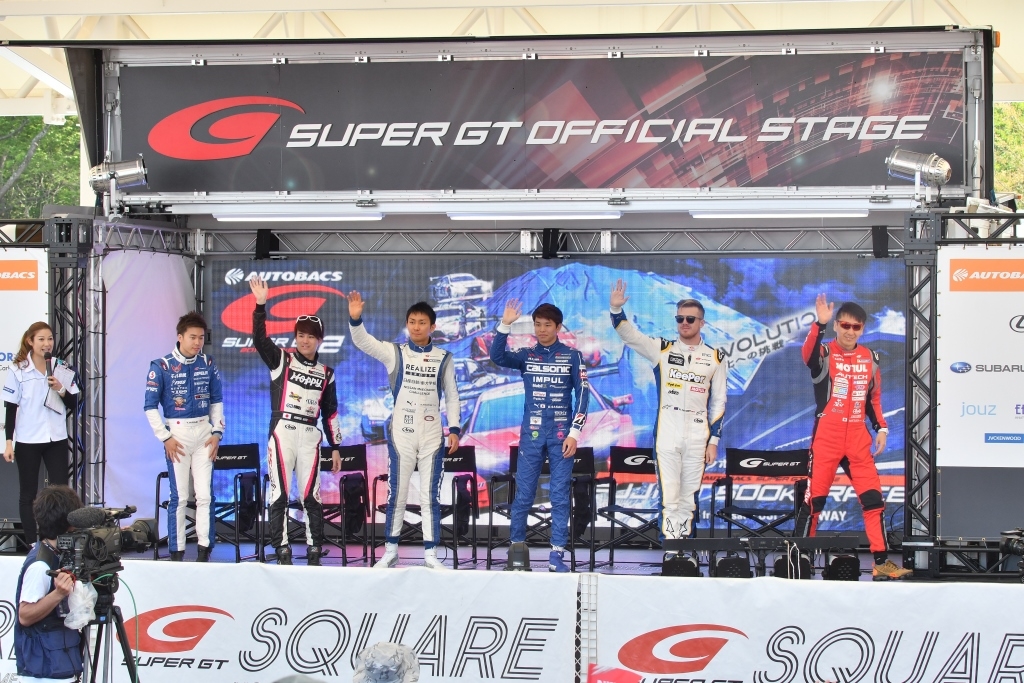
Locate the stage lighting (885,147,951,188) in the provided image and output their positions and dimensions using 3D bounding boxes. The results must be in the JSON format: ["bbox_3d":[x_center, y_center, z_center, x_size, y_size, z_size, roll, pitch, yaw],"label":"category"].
[{"bbox_3d":[2.644,-1.125,22.200,0.390,0.230,0.230,10,3,16],"label":"stage lighting"}]

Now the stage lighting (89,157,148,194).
[{"bbox_3d":[-2.755,-1.166,23.900,0.390,0.230,0.230,-8,-1,7],"label":"stage lighting"}]

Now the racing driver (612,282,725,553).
[{"bbox_3d":[1.023,0.559,22.450,0.753,1.920,0.460,0,0,5],"label":"racing driver"}]

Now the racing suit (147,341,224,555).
[{"bbox_3d":[-2.216,0.731,23.100,0.520,1.390,0.360,0,1,-10],"label":"racing suit"}]

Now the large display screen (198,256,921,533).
[{"bbox_3d":[0.277,0.376,25.013,5.271,1.955,0.100,0,0,14],"label":"large display screen"}]

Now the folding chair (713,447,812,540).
[{"bbox_3d":[1.640,1.121,22.409,0.610,0.800,0.490,0,1,18],"label":"folding chair"}]

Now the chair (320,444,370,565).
[{"bbox_3d":[-1.347,1.104,23.230,0.610,0.800,0.490,0,1,14],"label":"chair"}]

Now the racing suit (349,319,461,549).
[{"bbox_3d":[-0.723,0.619,22.950,0.730,1.546,0.400,0,0,3],"label":"racing suit"}]

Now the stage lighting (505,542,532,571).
[{"bbox_3d":[0.042,1.411,22.300,0.170,0.185,0.170,0,1,16],"label":"stage lighting"}]

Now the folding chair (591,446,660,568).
[{"bbox_3d":[0.866,1.116,22.622,0.610,0.800,0.490,0,1,17],"label":"folding chair"}]

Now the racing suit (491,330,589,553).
[{"bbox_3d":[0.182,0.637,22.650,0.656,1.500,0.400,0,0,5],"label":"racing suit"}]

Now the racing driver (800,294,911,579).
[{"bbox_3d":[2.202,0.617,21.950,0.724,1.839,0.500,0,0,7],"label":"racing driver"}]

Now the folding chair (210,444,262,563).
[{"bbox_3d":[-2.088,1.100,23.433,0.610,0.800,0.490,0,1,13],"label":"folding chair"}]

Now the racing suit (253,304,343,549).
[{"bbox_3d":[-1.436,0.569,22.850,0.580,1.630,0.400,0,1,-3],"label":"racing suit"}]

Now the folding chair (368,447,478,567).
[{"bbox_3d":[-0.582,1.118,23.108,0.600,0.800,0.530,0,0,15],"label":"folding chair"}]

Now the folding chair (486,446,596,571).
[{"bbox_3d":[0.187,1.113,22.808,0.610,0.800,0.490,0,1,16],"label":"folding chair"}]

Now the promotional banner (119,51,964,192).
[{"bbox_3d":[0.132,-1.528,24.059,6.102,0.916,0.080,0,0,14],"label":"promotional banner"}]

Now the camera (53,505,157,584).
[{"bbox_3d":[-2.096,1.041,17.600,0.530,0.350,0.200,-7,6,-42],"label":"camera"}]

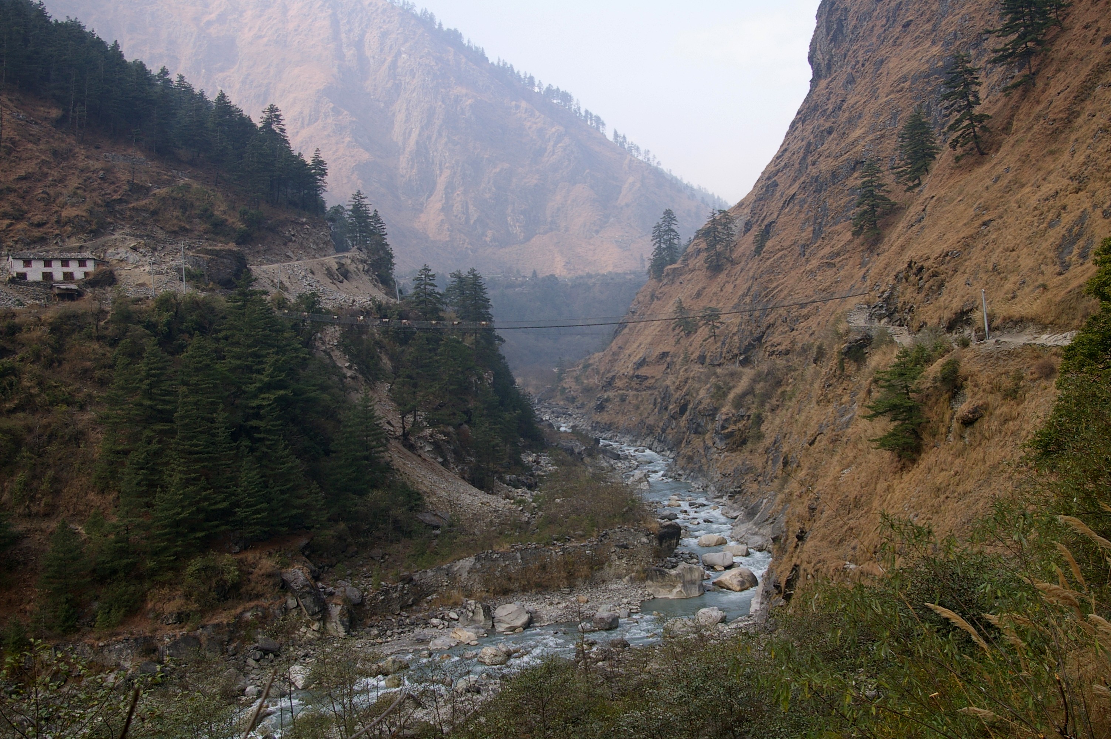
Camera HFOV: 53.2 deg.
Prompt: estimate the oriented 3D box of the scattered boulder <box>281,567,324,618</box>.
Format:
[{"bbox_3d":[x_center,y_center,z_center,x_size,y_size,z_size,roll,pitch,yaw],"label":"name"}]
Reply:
[{"bbox_3d":[-36.233,31.921,159.000,6.027,6.805,4.219,-1,1,-13],"label":"scattered boulder"}]

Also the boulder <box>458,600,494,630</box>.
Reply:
[{"bbox_3d":[-11.190,34.420,155.580,4.840,3.930,3.870,-1,1,0],"label":"boulder"}]

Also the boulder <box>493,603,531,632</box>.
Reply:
[{"bbox_3d":[-6.010,34.310,153.710,5.250,3.770,4.200,-1,1,0],"label":"boulder"}]

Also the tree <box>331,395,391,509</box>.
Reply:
[{"bbox_3d":[-32.550,13.380,185.000,9.690,18.950,9.690,-1,1,0],"label":"tree"}]

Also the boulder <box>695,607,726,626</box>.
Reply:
[{"bbox_3d":[23.094,36.691,165.000,4.461,2.503,3.791,-1,1,8],"label":"boulder"}]

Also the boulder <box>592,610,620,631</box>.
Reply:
[{"bbox_3d":[7.461,37.159,164.500,4.229,2.668,3.594,-1,1,3],"label":"boulder"}]

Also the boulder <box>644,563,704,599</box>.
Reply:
[{"bbox_3d":[19.700,34.995,184.000,9.828,5.250,6.879,-1,1,6],"label":"boulder"}]

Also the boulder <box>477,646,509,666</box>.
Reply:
[{"bbox_3d":[-8.360,38.303,148.500,4.278,1.975,3.636,-1,1,-3],"label":"boulder"}]

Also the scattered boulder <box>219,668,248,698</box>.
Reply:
[{"bbox_3d":[-38.686,37.578,133.000,3.281,3.191,2.789,-1,1,-16],"label":"scattered boulder"}]

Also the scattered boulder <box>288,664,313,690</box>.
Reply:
[{"bbox_3d":[-29.380,35.480,128.000,2.720,2.760,2.450,-1,1,0],"label":"scattered boulder"}]

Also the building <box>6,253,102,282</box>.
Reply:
[{"bbox_3d":[-98.875,-20.023,219.000,16.276,5.200,6.000,-1,1,-38],"label":"building"}]

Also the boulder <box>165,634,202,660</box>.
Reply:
[{"bbox_3d":[-48.299,35.956,144.000,4.576,2.690,3.432,-1,1,-19],"label":"boulder"}]

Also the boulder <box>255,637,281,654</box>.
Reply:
[{"bbox_3d":[-34.160,32.810,131.950,2.900,1.960,2.320,-1,1,0],"label":"boulder"}]

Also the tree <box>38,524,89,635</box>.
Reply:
[{"bbox_3d":[-54.440,22.980,123.000,5.870,12.310,5.870,-1,1,0],"label":"tree"}]

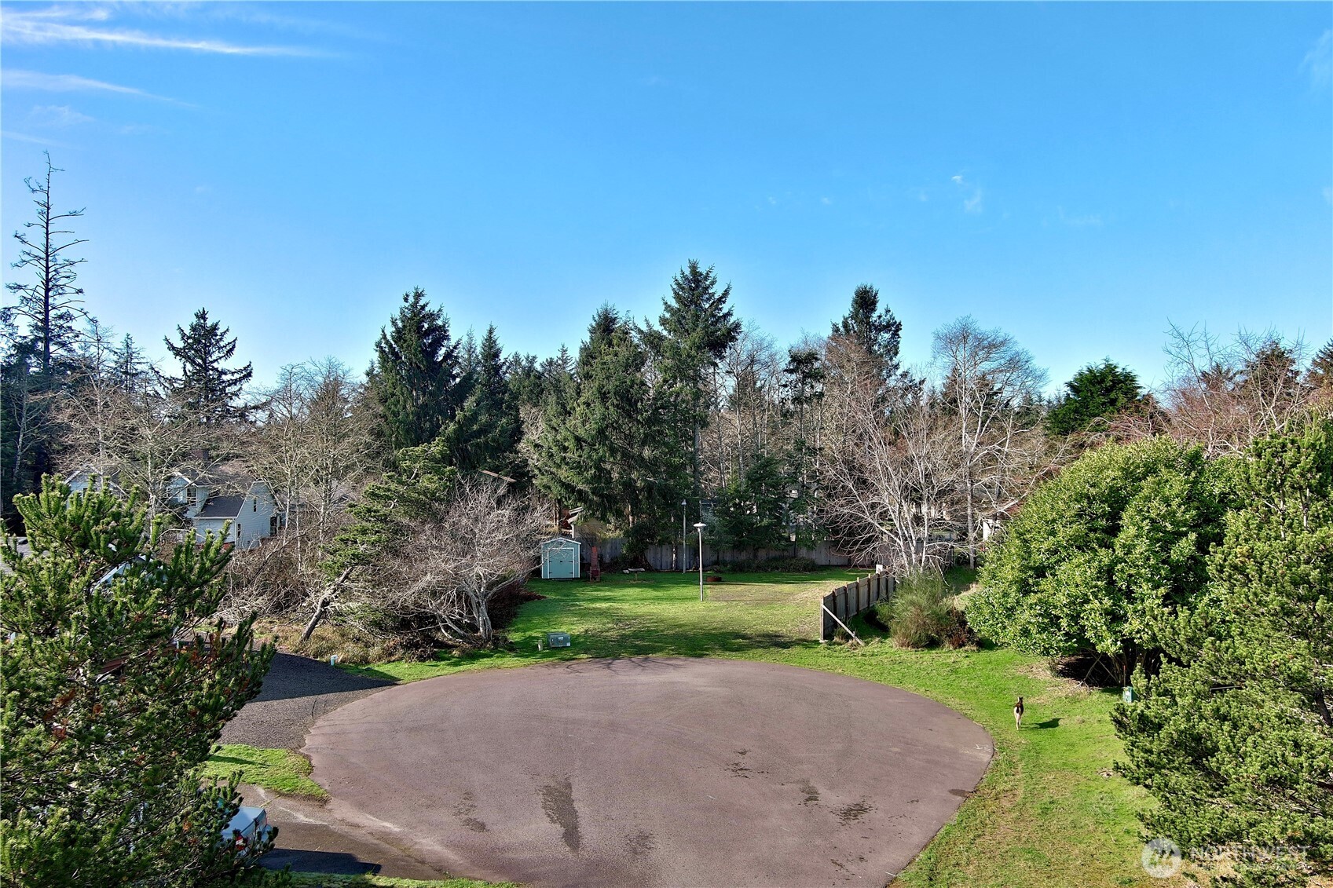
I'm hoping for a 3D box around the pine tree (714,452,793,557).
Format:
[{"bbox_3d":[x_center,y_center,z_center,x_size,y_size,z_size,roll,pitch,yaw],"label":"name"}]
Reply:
[{"bbox_3d":[5.953,4.518,73.458,5.400,7.900,5.200,0,1,0],"label":"pine tree"}]

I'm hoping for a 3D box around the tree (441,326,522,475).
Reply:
[{"bbox_3d":[-13.600,-0.370,79.000,6.300,16.740,6.200,0,0,0],"label":"tree"}]

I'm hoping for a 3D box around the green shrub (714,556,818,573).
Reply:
[{"bbox_3d":[6.220,7.490,67.200,6.500,1.020,1.600,0,0,0],"label":"green shrub"}]

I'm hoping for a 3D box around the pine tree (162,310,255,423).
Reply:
[{"bbox_3d":[-44.535,-2.472,103.887,9.200,21.230,9.000,0,1,0],"label":"pine tree"}]

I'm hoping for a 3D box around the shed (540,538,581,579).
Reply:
[{"bbox_3d":[-6.752,7.215,69.283,2.500,2.590,2.700,0,1,-4],"label":"shed"}]

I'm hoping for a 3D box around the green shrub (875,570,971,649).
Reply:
[{"bbox_3d":[10.470,6.570,43.800,3.900,2.860,3.300,0,0,0],"label":"green shrub"}]

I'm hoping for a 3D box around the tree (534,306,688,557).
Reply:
[{"bbox_3d":[-3.680,-0.550,71.000,10.200,17.090,9.000,0,0,0],"label":"tree"}]

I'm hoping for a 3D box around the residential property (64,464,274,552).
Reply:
[{"bbox_3d":[-39.300,4.800,86.500,14.600,6.400,10.000,0,0,0],"label":"residential property"}]

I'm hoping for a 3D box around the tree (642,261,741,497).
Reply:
[{"bbox_3d":[1.781,-1.886,71.889,6.900,20.740,6.900,0,1,0],"label":"tree"}]

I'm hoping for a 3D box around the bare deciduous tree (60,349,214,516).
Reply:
[{"bbox_3d":[-36.217,1.092,72.921,10.000,14.760,9.500,0,1,0],"label":"bare deciduous tree"}]

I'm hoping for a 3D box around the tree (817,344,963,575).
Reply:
[{"bbox_3d":[13.691,1.107,65.421,8.500,14.890,8.200,0,1,0],"label":"tree"}]

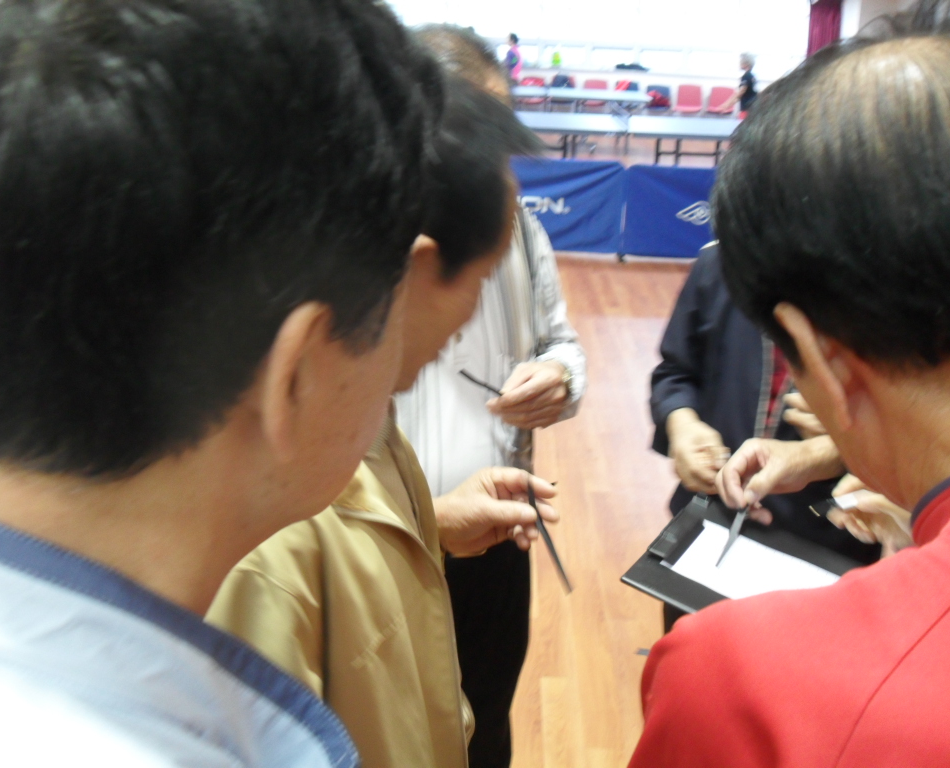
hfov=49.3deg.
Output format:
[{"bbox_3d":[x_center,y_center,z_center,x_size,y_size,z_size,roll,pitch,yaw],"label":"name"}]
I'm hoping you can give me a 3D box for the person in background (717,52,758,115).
[{"bbox_3d":[3.397,-3.551,13.436,0.650,1.430,0.500,3,19,2],"label":"person in background"}]

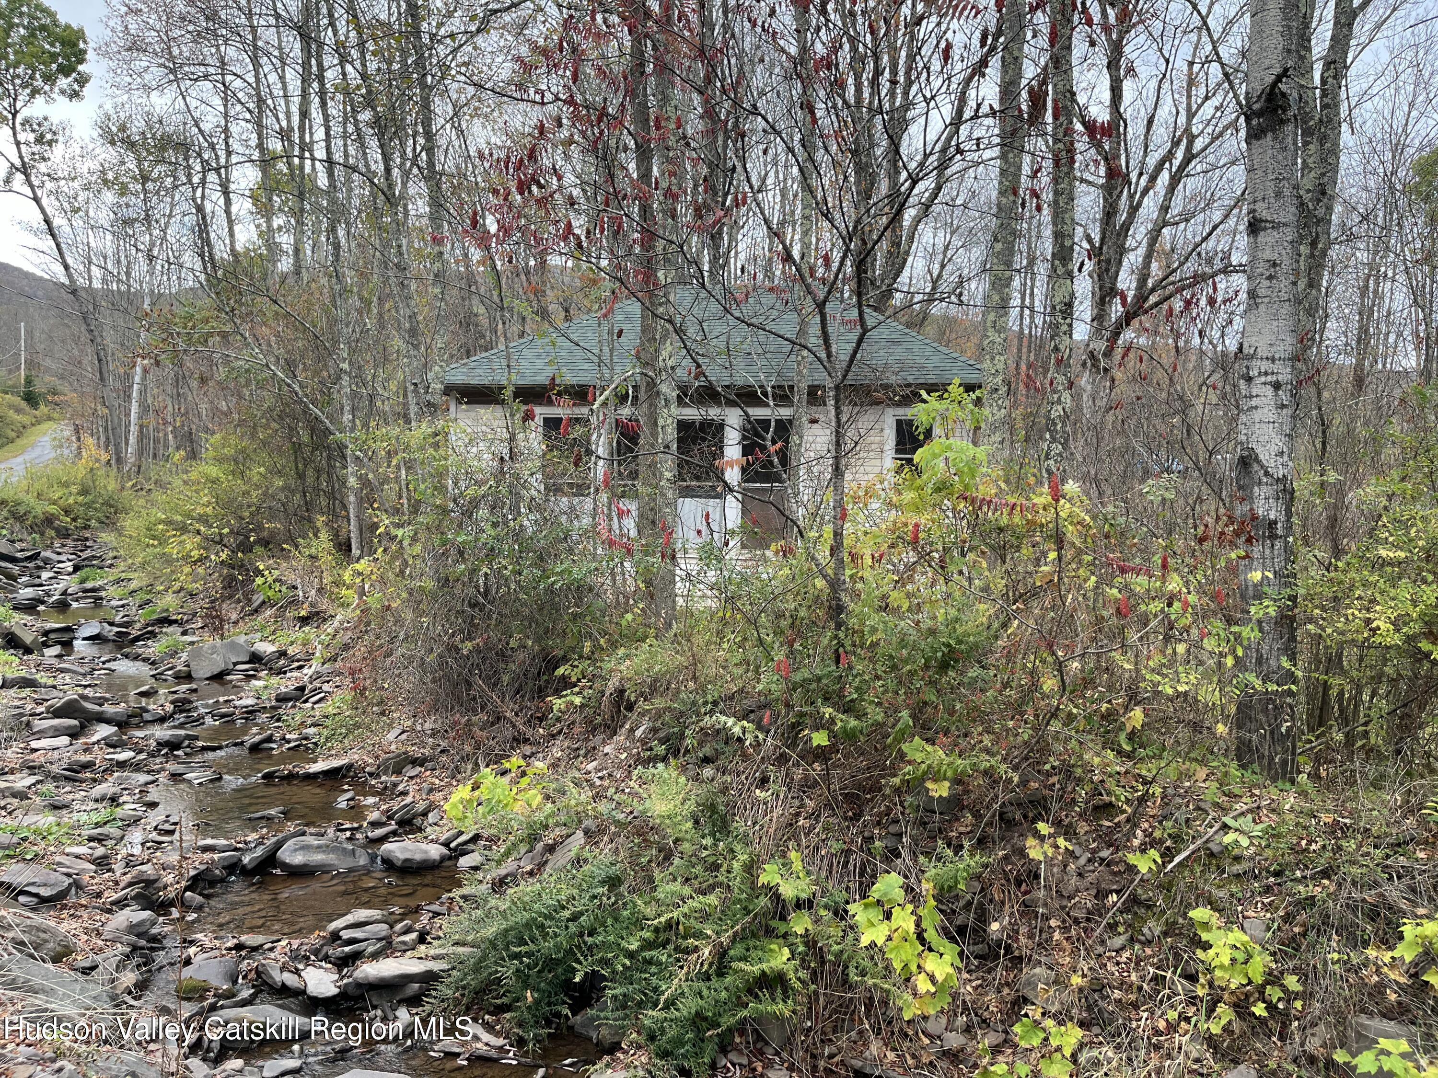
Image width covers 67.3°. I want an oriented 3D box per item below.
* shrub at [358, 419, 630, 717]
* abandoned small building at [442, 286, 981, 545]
[{"bbox_3d":[-2.187,0.295,10.700,2.600,2.600,2.200,-1,7,-12],"label":"shrub"},{"bbox_3d":[0.388,-1.752,19.005,8.891,5.341,6.347,2,7,14],"label":"abandoned small building"}]

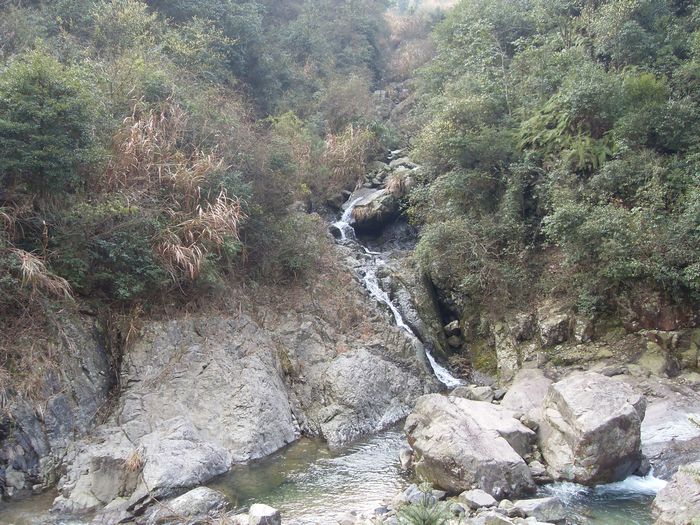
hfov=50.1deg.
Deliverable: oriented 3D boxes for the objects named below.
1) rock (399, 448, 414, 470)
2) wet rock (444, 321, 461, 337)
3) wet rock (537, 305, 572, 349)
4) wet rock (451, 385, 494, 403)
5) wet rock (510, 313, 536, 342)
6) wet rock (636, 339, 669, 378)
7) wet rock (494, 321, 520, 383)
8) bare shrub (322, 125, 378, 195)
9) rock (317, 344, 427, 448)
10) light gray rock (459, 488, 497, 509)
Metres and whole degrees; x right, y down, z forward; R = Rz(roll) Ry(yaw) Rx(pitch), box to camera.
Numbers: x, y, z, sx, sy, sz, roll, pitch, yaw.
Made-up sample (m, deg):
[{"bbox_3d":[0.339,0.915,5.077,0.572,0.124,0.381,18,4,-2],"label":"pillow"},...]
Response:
[{"bbox_3d":[0.778,2.698,10.300,0.219,0.328,0.240,0,3,0],"label":"rock"},{"bbox_3d":[2.096,1.350,15.300,0.326,0.326,0.300,0,3,0],"label":"wet rock"},{"bbox_3d":[4.045,1.266,14.800,0.705,0.862,0.600,0,3,0],"label":"wet rock"},{"bbox_3d":[2.593,2.843,15.900,0.886,0.402,0.620,0,3,0],"label":"wet rock"},{"bbox_3d":[3.432,1.306,14.800,0.510,0.550,0.450,0,3,0],"label":"wet rock"},{"bbox_3d":[7.295,2.304,18.000,0.651,0.837,0.489,0,3,0],"label":"wet rock"},{"bbox_3d":[3.679,2.097,17.500,0.529,1.416,0.476,0,3,0],"label":"wet rock"},{"bbox_3d":[0.014,-2.795,20.500,1.506,1.937,1.500,0,3,0],"label":"bare shrub"},{"bbox_3d":[0.382,2.275,12.700,1.845,1.647,1.500,0,3,0],"label":"rock"},{"bbox_3d":[1.988,3.719,11.700,0.561,0.257,0.393,0,3,0],"label":"light gray rock"}]

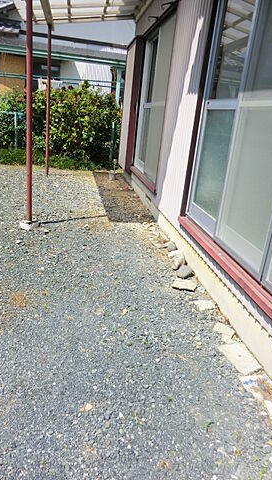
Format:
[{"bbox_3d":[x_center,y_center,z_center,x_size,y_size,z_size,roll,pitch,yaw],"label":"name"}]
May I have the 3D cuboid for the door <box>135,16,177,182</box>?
[{"bbox_3d":[0.205,-1.825,4.592,0.100,1.870,1.600,2,21,-12],"label":"door"}]

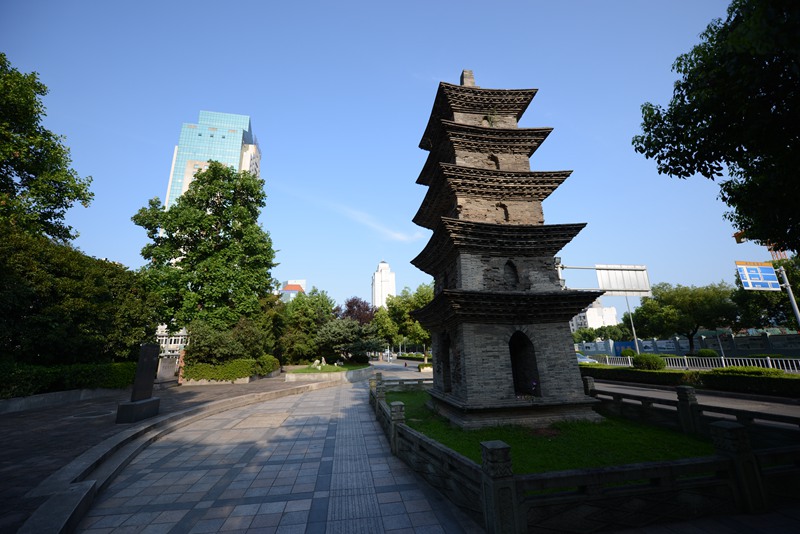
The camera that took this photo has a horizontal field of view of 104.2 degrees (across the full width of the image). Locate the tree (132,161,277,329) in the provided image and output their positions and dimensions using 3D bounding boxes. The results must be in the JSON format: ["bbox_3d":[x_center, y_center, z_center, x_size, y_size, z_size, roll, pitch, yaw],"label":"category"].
[{"bbox_3d":[-13.152,-0.451,20.924,8.600,15.400,8.600,8,-18,-32],"label":"tree"}]

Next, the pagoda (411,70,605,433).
[{"bbox_3d":[2.911,-1.823,11.030,4.460,12.800,4.460,1,-15,-8],"label":"pagoda"}]

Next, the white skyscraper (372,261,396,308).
[{"bbox_3d":[-17.771,45.564,358.581,23.000,103.000,23.000,2,-15,-12],"label":"white skyscraper"}]

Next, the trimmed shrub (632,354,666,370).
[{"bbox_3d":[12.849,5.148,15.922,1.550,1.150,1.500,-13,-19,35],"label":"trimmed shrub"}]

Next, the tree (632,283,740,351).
[{"bbox_3d":[32.216,6.036,34.908,9.800,8.600,9.400,-14,-20,39],"label":"tree"}]

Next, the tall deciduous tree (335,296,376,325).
[{"bbox_3d":[-4.469,6.393,31.450,4.700,6.800,4.600,1,-15,-8],"label":"tall deciduous tree"}]

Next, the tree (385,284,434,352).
[{"bbox_3d":[1.635,5.059,26.587,5.200,7.200,5.200,-2,-15,3],"label":"tree"}]

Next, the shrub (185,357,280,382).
[{"bbox_3d":[-9.942,5.851,18.173,4.300,1.400,2.200,1,-15,-11],"label":"shrub"}]

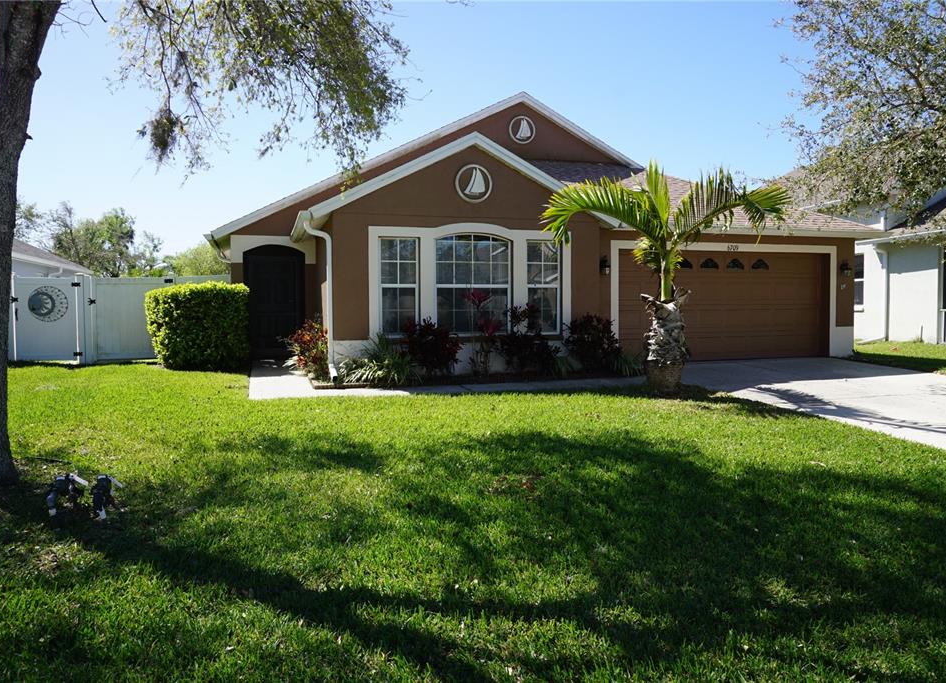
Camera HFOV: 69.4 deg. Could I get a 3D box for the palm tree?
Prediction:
[{"bbox_3d":[2.693,-0.914,9.600,3.350,3.150,2.700,-1,2,-17],"label":"palm tree"}]

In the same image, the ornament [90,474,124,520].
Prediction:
[{"bbox_3d":[-2.443,1.040,4.550,0.180,0.260,0.190,0,3,20],"label":"ornament"}]

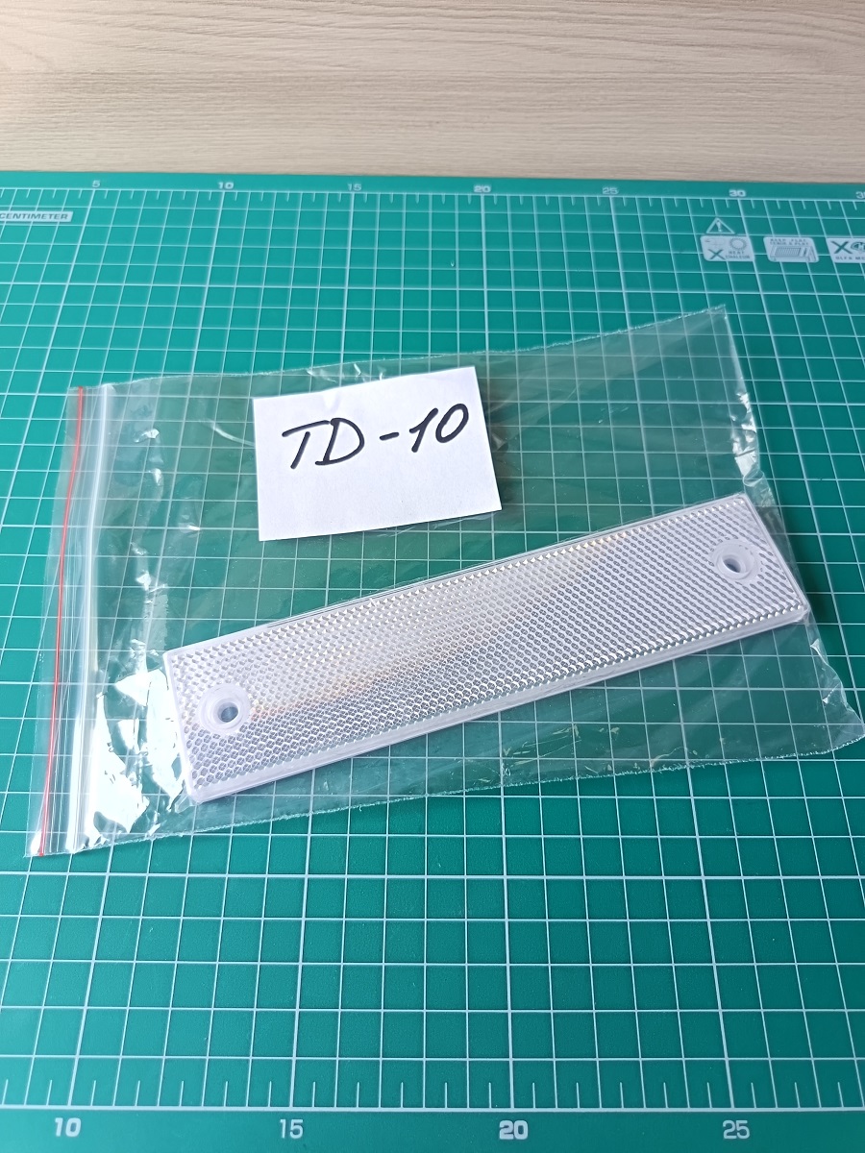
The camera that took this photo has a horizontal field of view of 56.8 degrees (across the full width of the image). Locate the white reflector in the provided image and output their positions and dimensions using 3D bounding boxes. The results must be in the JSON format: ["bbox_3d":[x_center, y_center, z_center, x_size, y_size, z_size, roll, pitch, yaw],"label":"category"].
[{"bbox_3d":[0.017,0.017,0.228,0.179,0.007,0.042,-15,65,-8],"label":"white reflector"}]

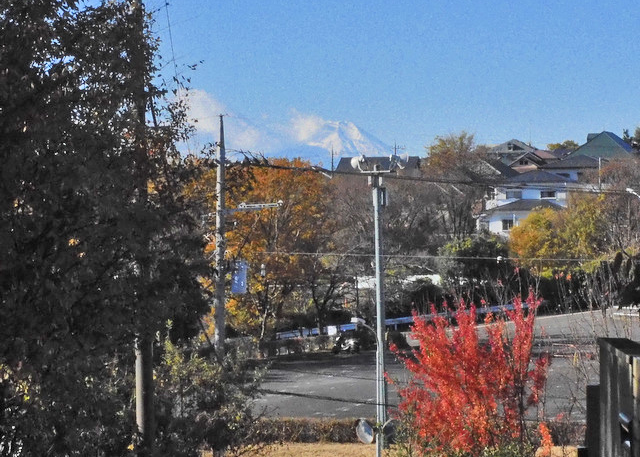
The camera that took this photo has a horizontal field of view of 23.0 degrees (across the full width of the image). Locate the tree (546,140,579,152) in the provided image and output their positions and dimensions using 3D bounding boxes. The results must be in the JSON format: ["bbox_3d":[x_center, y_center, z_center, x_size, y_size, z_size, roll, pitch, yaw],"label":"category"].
[{"bbox_3d":[40.861,-11.964,265.000,5.600,5.729,5.200,0,1,0],"label":"tree"}]

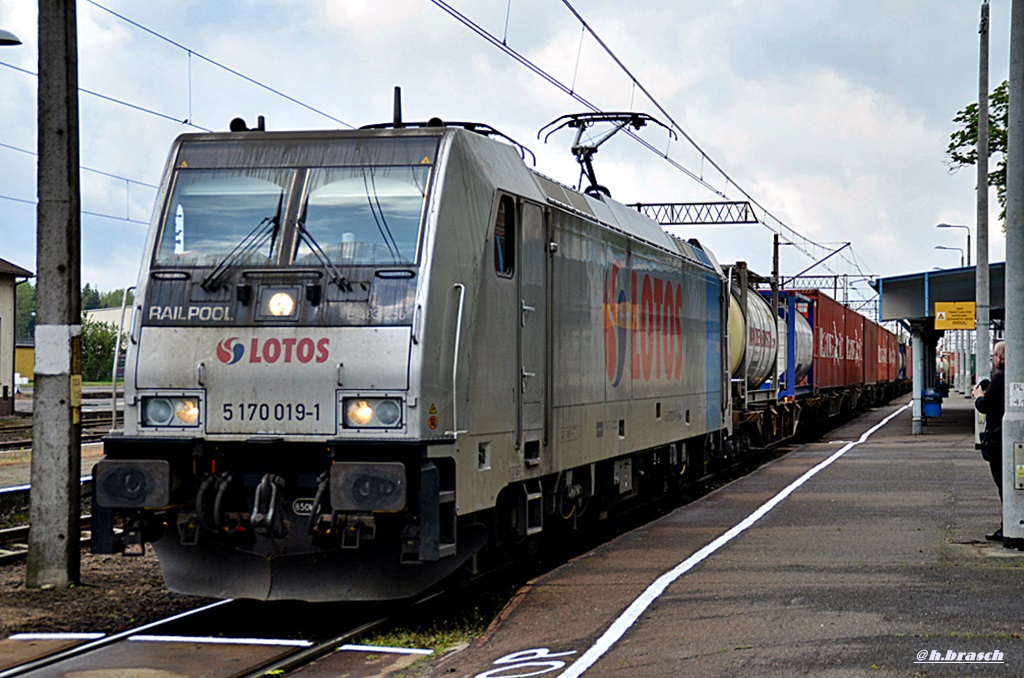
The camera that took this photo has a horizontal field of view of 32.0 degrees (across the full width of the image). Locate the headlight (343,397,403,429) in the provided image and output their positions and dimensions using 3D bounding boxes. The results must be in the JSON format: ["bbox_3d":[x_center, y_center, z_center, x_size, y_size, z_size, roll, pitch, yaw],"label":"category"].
[{"bbox_3d":[-0.985,0.522,12.649,0.440,0.225,0.120,0,-1,14],"label":"headlight"}]

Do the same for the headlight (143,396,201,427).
[{"bbox_3d":[-2.482,0.531,13.017,0.440,0.225,0.120,0,-1,14],"label":"headlight"}]

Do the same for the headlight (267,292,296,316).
[{"bbox_3d":[-1.683,-0.250,13.025,0.190,0.180,0.110,0,-1,14],"label":"headlight"}]

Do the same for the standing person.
[{"bbox_3d":[4.344,0.910,15.950,0.440,1.770,0.500,0,-1,12],"label":"standing person"}]

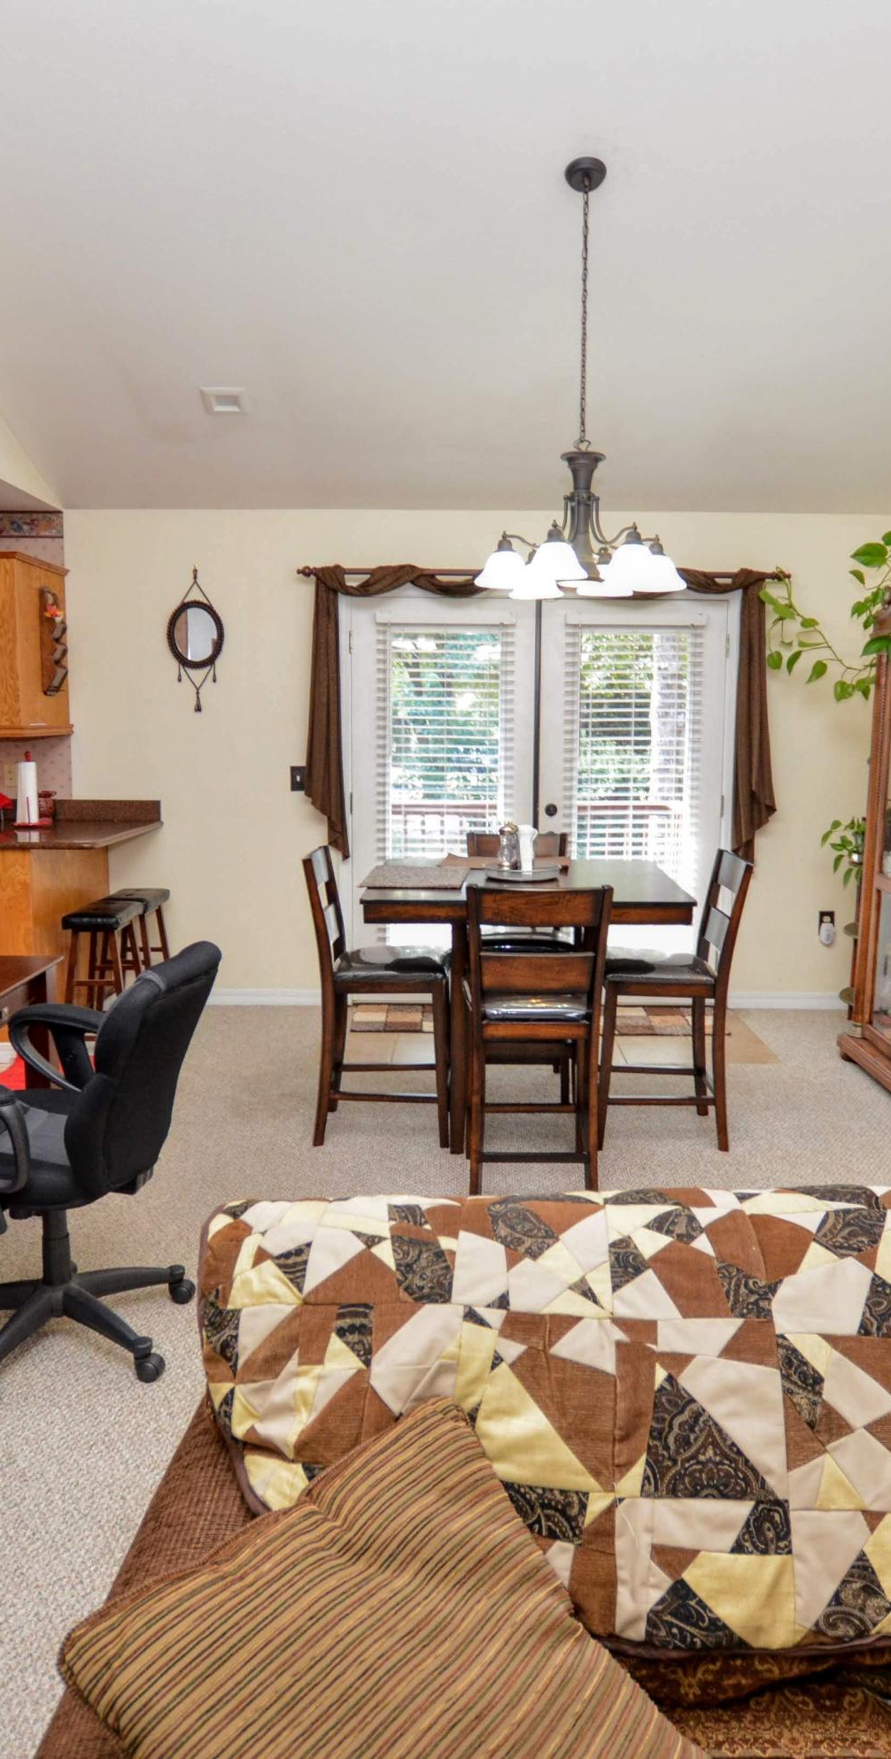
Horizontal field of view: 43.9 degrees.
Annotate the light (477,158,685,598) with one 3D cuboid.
[{"bbox_3d":[0.434,-1.565,3.475,0.665,1.260,0.665,1,8,2],"label":"light"}]

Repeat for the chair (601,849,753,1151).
[{"bbox_3d":[0.787,0.418,3.911,0.500,0.985,0.430,1,8,2],"label":"chair"}]

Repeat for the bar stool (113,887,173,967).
[{"bbox_3d":[-1.501,0.387,5.356,0.280,0.610,0.450,0,8,4],"label":"bar stool"}]

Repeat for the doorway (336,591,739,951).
[{"bbox_3d":[0.432,-0.365,5.492,1.950,2.070,0.120,1,8,2],"label":"doorway"}]

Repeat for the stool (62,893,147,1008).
[{"bbox_3d":[-1.450,0.447,4.782,0.290,0.640,0.460,1,8,2],"label":"stool"}]

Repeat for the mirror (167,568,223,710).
[{"bbox_3d":[-1.235,-1.171,5.395,0.280,0.690,0.030,1,8,2],"label":"mirror"}]

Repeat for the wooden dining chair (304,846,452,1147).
[{"bbox_3d":[-0.216,0.396,3.882,0.475,0.995,0.420,0,8,4],"label":"wooden dining chair"}]

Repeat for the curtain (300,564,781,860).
[{"bbox_3d":[0.444,-0.796,5.333,2.280,1.415,0.100,0,8,4],"label":"curtain"}]

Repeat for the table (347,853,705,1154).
[{"bbox_3d":[0.271,0.450,3.908,1.010,0.914,1.030,1,8,2],"label":"table"}]

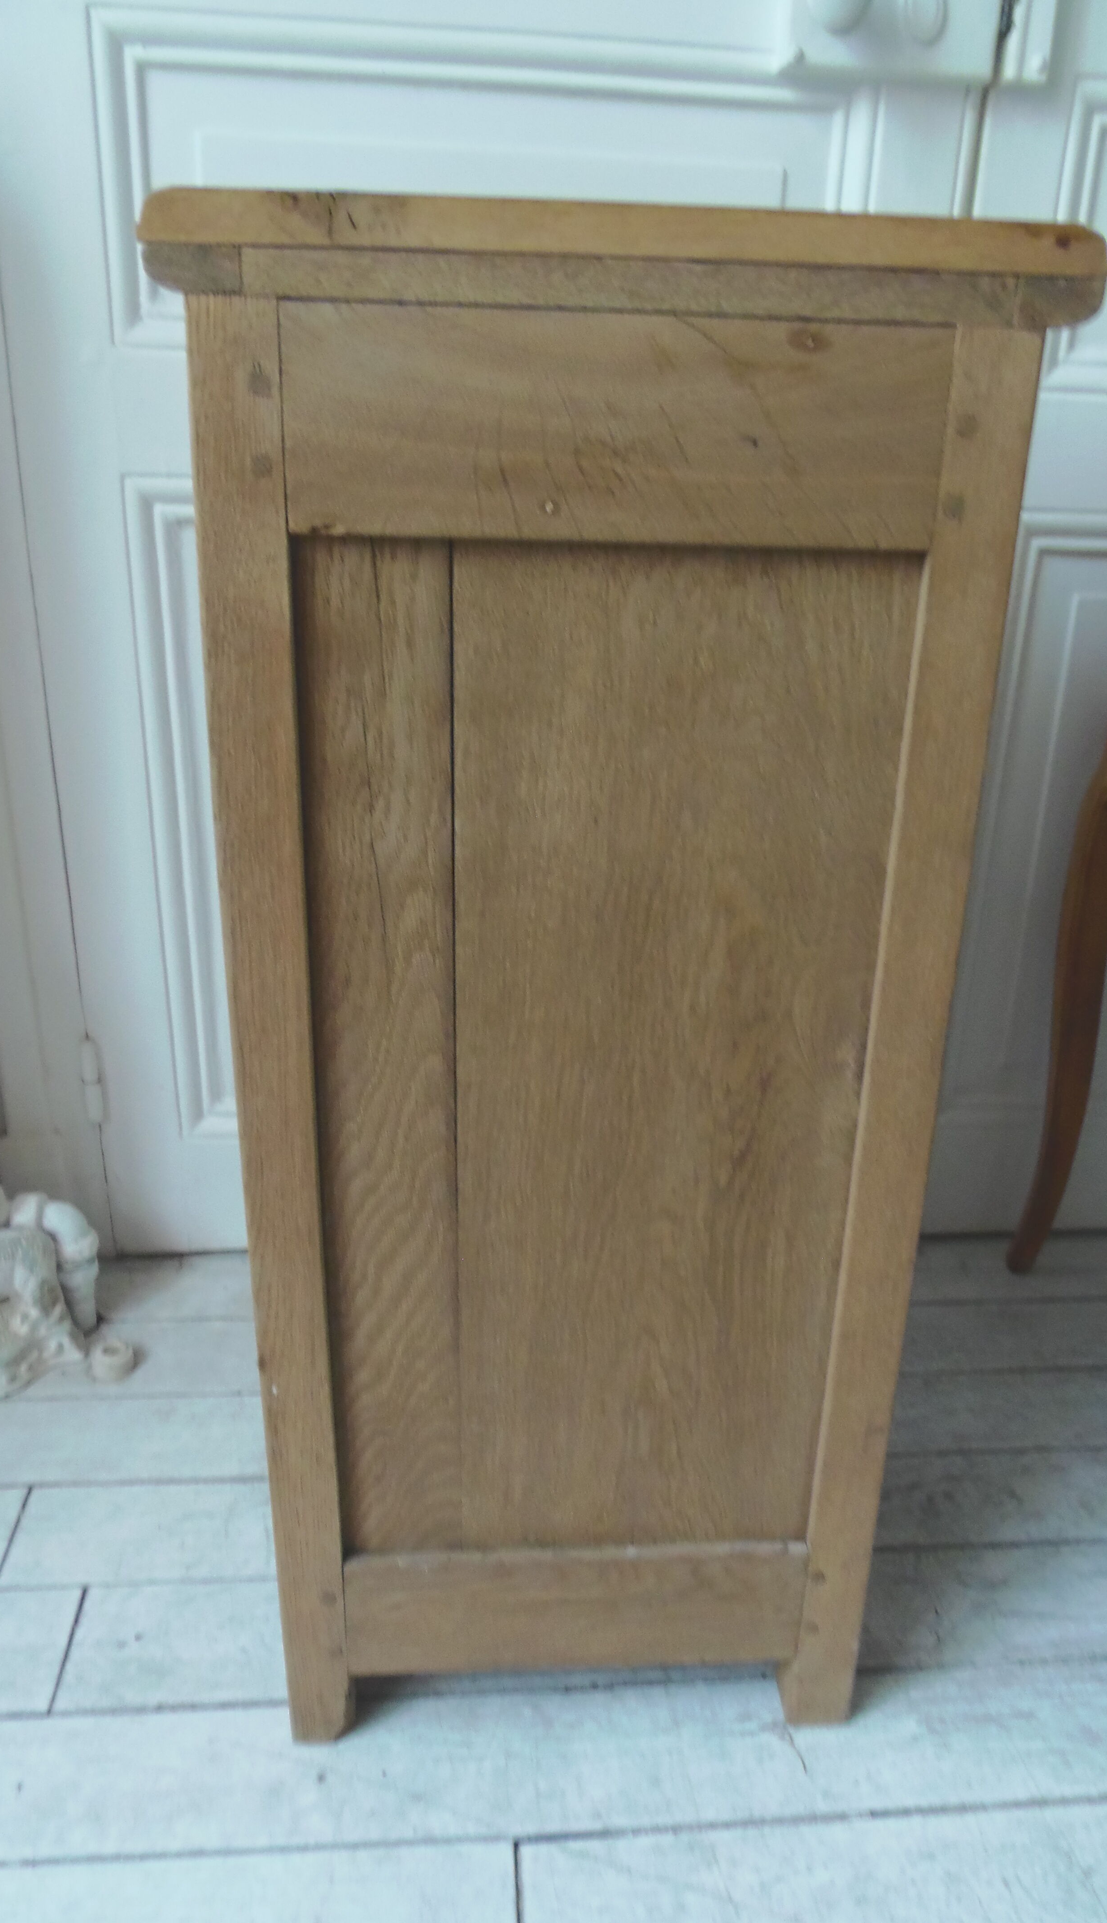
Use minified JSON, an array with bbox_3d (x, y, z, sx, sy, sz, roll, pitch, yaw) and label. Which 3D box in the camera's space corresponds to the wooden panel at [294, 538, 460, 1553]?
[{"bbox_3d":[-0.087,0.079,0.719,0.075,0.589,0.018,0,22,-4],"label":"wooden panel"}]

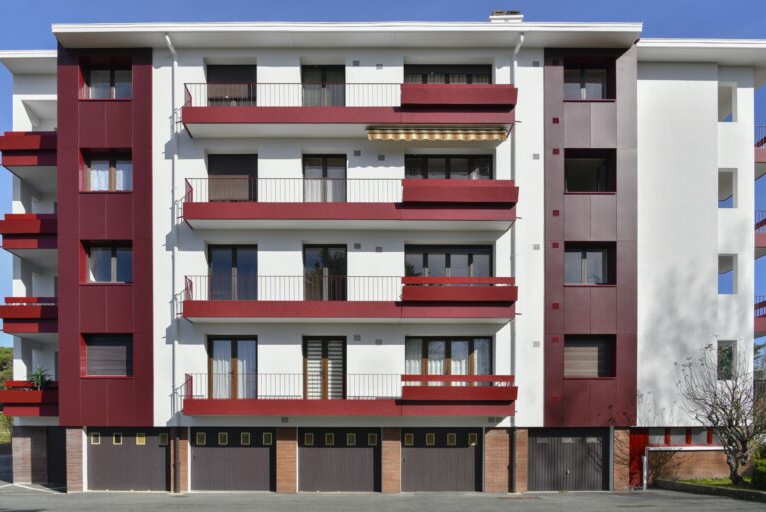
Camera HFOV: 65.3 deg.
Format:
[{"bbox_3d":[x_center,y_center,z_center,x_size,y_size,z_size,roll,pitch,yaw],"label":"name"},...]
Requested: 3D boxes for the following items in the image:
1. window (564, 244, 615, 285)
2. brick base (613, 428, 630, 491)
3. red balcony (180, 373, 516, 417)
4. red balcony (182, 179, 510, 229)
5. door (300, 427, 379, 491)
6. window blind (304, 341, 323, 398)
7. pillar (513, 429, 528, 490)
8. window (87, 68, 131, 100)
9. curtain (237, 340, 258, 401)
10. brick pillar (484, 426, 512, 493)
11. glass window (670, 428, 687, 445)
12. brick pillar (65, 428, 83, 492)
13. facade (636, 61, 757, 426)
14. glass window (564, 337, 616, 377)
[{"bbox_3d":[6.187,0.279,18.050,1.556,1.254,0.150,0,0,0],"label":"window"},{"bbox_3d":[7.318,6.233,18.475,0.550,1.925,0.450,0,0,0],"label":"brick base"},{"bbox_3d":[-0.967,3.899,17.250,9.420,1.220,1.200,0,0,0],"label":"red balcony"},{"bbox_3d":[-0.953,-1.574,17.250,9.420,1.240,1.200,0,0,0],"label":"red balcony"},{"bbox_3d":[-1.309,6.182,18.100,2.480,1.960,0.100,0,0,0],"label":"door"},{"bbox_3d":[-2.093,3.448,18.050,0.589,1.850,0.070,0,0,0],"label":"window blind"},{"bbox_3d":[4.201,6.241,18.460,0.428,1.971,0.420,0,0,0],"label":"pillar"},{"bbox_3d":[-8.540,-5.320,18.650,1.374,1.100,0.150,0,0,0],"label":"window"},{"bbox_3d":[-4.124,3.485,18.180,0.600,1.840,0.100,0,0,0],"label":"curtain"},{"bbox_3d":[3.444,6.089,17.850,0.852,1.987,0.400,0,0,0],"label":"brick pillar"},{"bbox_3d":[9.449,5.772,19.100,0.560,0.510,0.060,0,0,0],"label":"glass window"},{"bbox_3d":[-9.212,6.111,17.850,0.523,1.942,0.380,0,0,0],"label":"brick pillar"},{"bbox_3d":[9.903,-0.399,19.050,3.750,11.600,0.400,0,0,0],"label":"facade"},{"bbox_3d":[6.430,3.137,18.600,1.619,1.261,0.150,0,0,0],"label":"glass window"}]

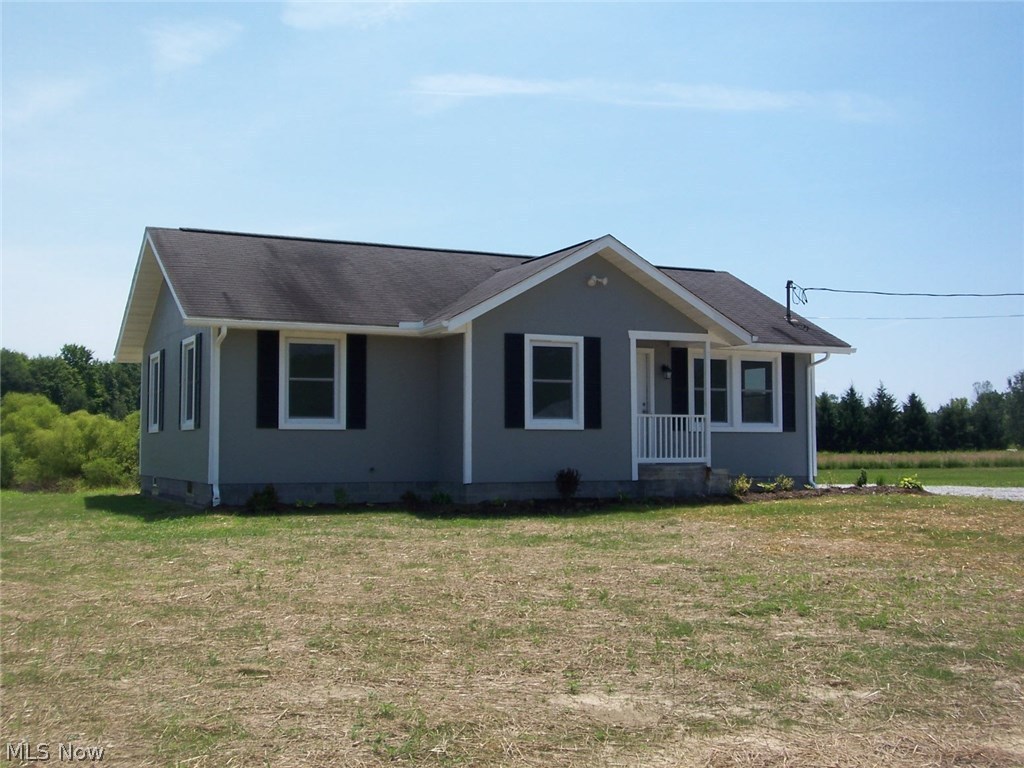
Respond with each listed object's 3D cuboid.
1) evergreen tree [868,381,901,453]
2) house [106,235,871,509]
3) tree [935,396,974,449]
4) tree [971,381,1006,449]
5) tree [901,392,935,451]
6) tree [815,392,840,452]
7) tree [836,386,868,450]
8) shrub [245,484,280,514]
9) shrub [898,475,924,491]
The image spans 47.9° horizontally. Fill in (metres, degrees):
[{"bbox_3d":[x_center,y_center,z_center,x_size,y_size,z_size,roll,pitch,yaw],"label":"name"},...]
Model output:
[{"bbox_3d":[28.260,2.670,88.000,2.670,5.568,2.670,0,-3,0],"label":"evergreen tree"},{"bbox_3d":[-0.621,-0.284,24.728,13.816,5.292,9.502,1,-4,-26],"label":"house"},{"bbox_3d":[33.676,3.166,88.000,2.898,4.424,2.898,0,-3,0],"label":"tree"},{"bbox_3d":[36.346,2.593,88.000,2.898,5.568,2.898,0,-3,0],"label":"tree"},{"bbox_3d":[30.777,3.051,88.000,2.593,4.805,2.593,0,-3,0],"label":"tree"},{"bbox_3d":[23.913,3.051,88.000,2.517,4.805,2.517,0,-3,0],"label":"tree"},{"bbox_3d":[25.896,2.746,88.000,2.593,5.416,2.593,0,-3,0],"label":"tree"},{"bbox_3d":[-4.066,1.874,18.801,0.554,0.473,0.521,1,-4,-26],"label":"shrub"},{"bbox_3d":[8.629,2.127,24.918,0.583,0.346,0.562,1,-4,-26],"label":"shrub"}]

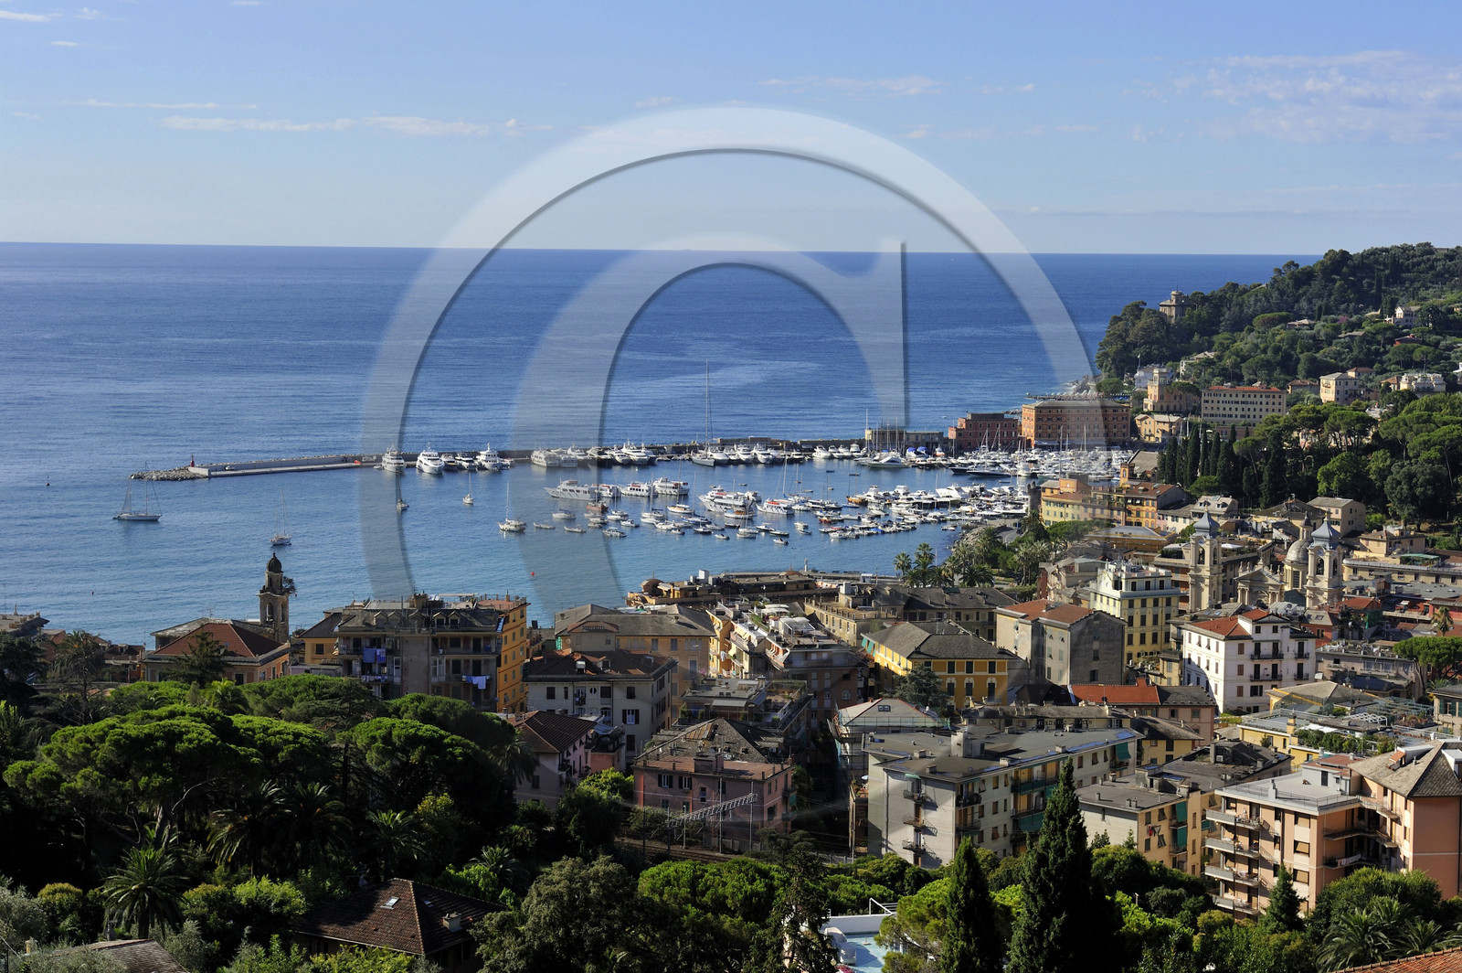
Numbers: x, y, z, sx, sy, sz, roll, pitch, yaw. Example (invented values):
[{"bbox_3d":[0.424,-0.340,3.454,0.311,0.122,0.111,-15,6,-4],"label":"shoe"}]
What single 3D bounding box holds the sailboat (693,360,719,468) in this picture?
[{"bbox_3d":[-10.327,-30.365,1034.640,7.200,42.000,34.000,-1,6,-15],"label":"sailboat"}]

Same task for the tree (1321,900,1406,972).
[{"bbox_3d":[51.990,37.640,208.000,7.200,7.050,7.200,2,6,14],"label":"tree"}]

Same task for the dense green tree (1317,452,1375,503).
[{"bbox_3d":[173.530,-0.980,710.810,16.500,16.500,15.000,2,6,14],"label":"dense green tree"}]

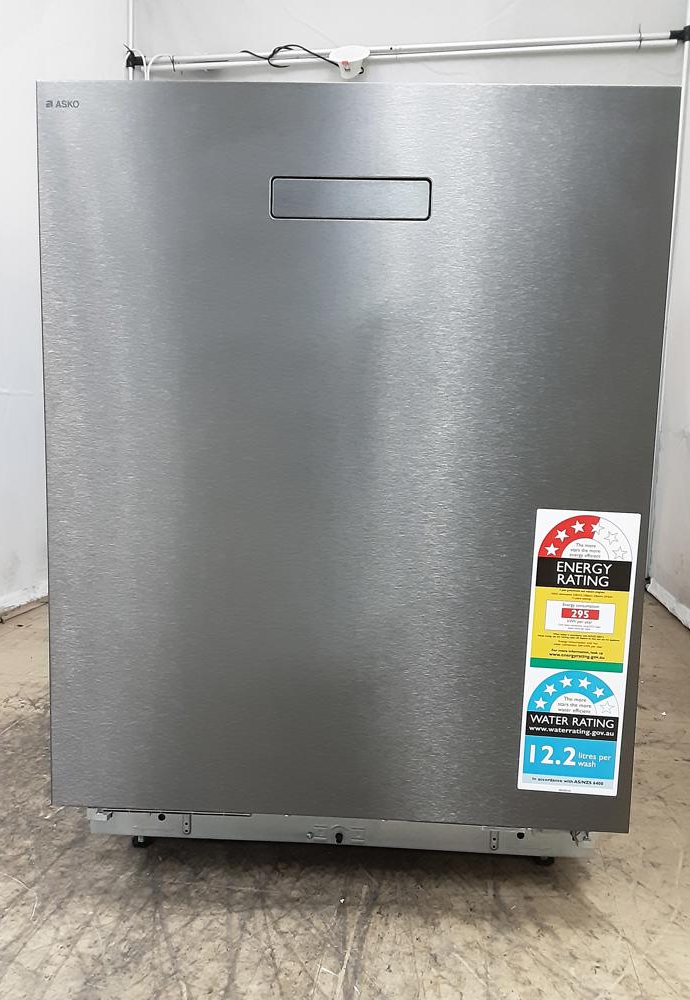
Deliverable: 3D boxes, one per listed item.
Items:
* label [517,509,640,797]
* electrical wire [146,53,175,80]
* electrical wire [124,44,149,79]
[{"bbox_3d":[0.231,0.154,0.800,0.100,0.288,0.004,3,7,2],"label":"label"},{"bbox_3d":[-0.561,-1.315,2.460,0.087,0.090,0.030,3,7,10],"label":"electrical wire"},{"bbox_3d":[-0.642,-1.348,2.490,0.075,0.110,0.040,3,7,10],"label":"electrical wire"}]

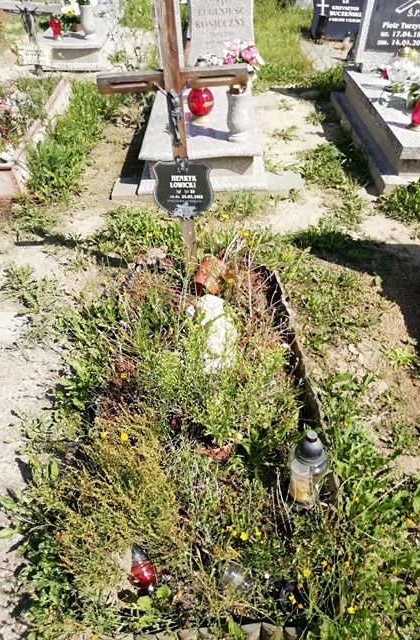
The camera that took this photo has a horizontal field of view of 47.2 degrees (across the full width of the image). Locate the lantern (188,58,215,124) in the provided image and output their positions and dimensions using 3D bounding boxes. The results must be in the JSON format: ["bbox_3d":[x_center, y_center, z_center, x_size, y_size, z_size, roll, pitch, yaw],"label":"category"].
[{"bbox_3d":[-0.061,-1.551,3.295,0.163,0.370,0.163,-1,42,2],"label":"lantern"}]

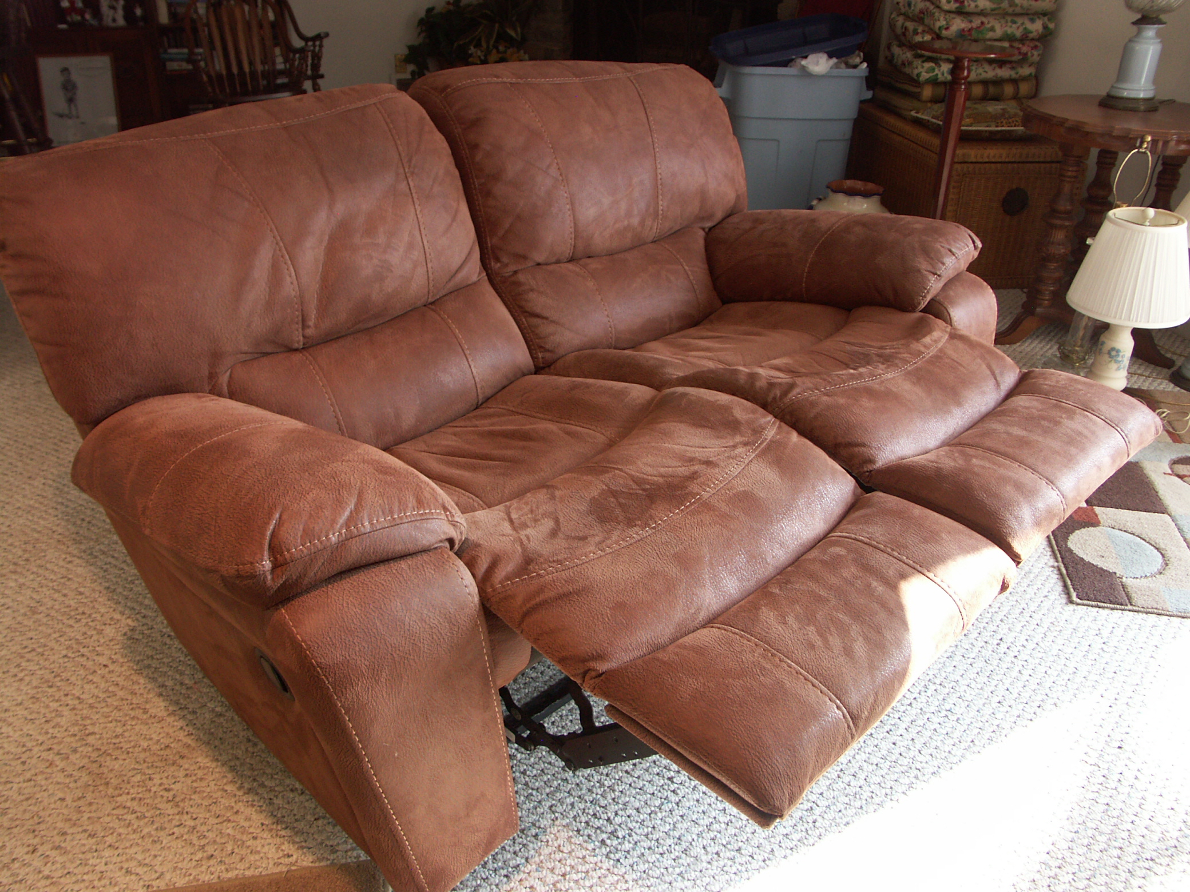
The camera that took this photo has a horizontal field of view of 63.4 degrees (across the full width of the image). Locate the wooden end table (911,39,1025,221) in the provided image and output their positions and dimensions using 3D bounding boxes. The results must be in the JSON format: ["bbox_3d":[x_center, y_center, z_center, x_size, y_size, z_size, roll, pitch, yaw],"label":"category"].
[{"bbox_3d":[1.045,-0.720,2.930,0.310,0.910,0.310,0,30,0],"label":"wooden end table"}]

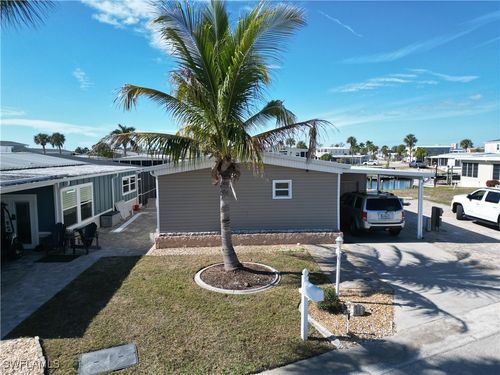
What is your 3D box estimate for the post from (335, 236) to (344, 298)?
[{"bbox_3d":[2.201,1.958,8.627,0.180,1.560,0.180,-1,5,-3],"label":"post"}]

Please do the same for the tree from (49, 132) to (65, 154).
[{"bbox_3d":[-45.609,-8.401,82.436,3.310,8.930,3.310,0,6,0],"label":"tree"}]

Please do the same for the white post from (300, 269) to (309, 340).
[{"bbox_3d":[1.079,2.337,6.885,0.100,1.485,0.100,-2,6,-19],"label":"white post"}]

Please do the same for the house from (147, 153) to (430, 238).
[{"bbox_3d":[1.397,-0.218,20.819,11.560,3.670,14.500,-1,5,-4],"label":"house"}]

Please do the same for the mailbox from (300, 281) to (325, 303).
[{"bbox_3d":[1.155,1.904,6.364,0.180,0.230,0.450,-3,6,-21],"label":"mailbox"}]

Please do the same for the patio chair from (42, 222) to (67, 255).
[{"bbox_3d":[-7.424,1.935,13.176,0.750,1.000,0.820,-5,7,-37],"label":"patio chair"}]

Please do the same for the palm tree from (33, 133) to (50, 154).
[{"bbox_3d":[-37.237,-5.810,62.372,3.200,8.090,3.200,-1,5,0],"label":"palm tree"}]

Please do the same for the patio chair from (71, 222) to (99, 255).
[{"bbox_3d":[-6.294,1.926,13.127,0.820,1.000,0.750,5,7,45],"label":"patio chair"}]

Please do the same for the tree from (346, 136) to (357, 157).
[{"bbox_3d":[31.161,-11.179,106.412,3.000,8.440,3.000,0,6,0],"label":"tree"}]

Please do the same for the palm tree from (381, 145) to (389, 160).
[{"bbox_3d":[55.239,-13.951,142.319,2.990,6.530,2.990,0,6,0],"label":"palm tree"}]

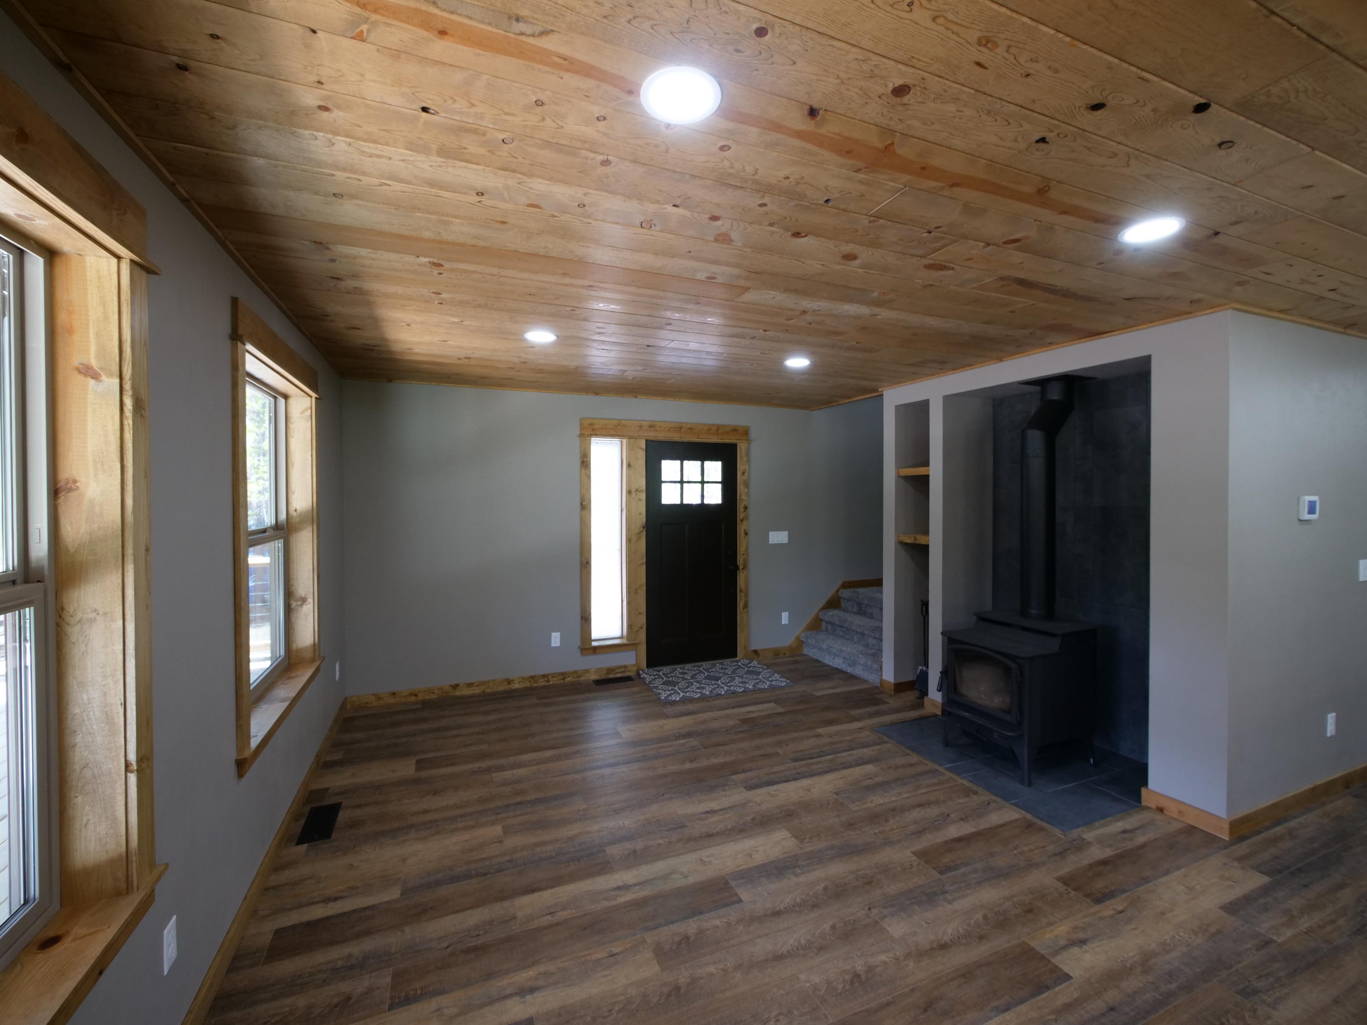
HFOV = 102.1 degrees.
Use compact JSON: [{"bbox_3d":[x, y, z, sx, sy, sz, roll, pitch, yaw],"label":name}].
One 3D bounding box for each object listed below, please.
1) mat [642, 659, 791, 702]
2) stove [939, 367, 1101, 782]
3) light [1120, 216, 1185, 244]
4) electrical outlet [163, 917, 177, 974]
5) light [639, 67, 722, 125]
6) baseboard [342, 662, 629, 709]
[{"bbox_3d":[0.261,1.413,4.741,1.070,0.012,0.770,-1,1,-23],"label":"mat"},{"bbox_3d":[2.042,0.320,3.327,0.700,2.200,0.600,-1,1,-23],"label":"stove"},{"bbox_3d":[1.567,-0.945,1.851,0.180,0.020,0.180,-1,1,-23],"label":"light"},{"bbox_3d":[-1.377,1.163,1.490,0.008,0.115,0.070,-1,1,-23],"label":"electrical outlet"},{"bbox_3d":[-0.005,-0.922,1.224,0.180,0.020,0.180,0,1,0],"label":"light"},{"bbox_3d":[-1.436,1.384,4.457,2.160,0.090,0.018,-1,1,-23],"label":"baseboard"}]

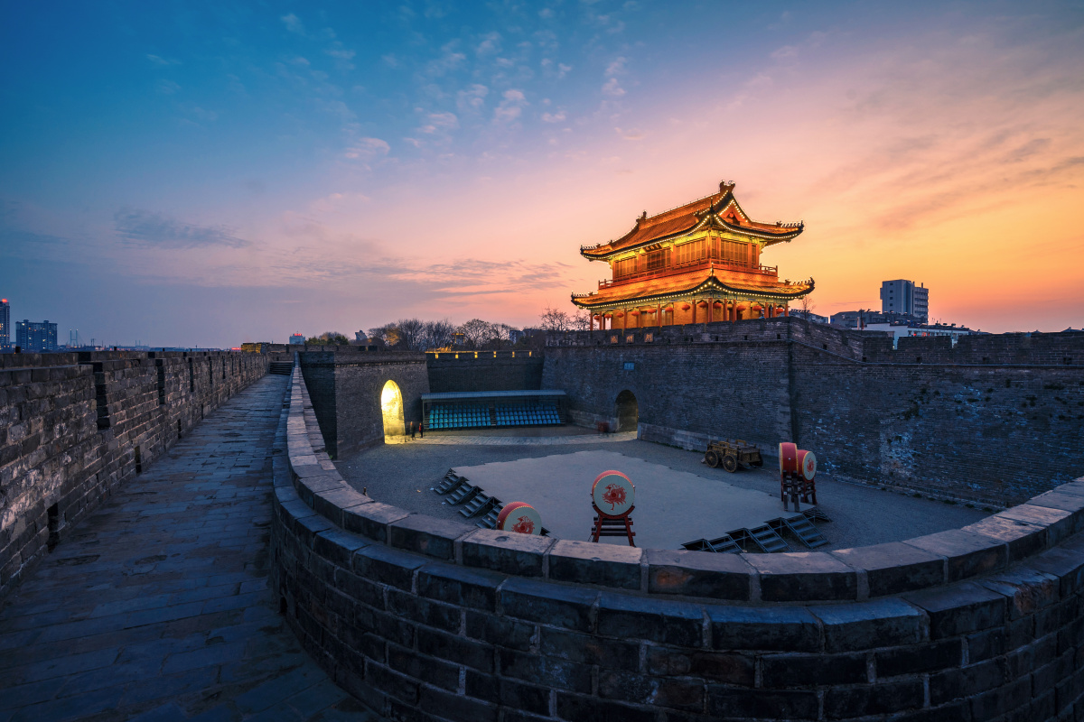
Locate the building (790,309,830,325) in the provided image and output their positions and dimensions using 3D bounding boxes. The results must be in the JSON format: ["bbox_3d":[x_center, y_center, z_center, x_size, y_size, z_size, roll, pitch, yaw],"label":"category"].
[{"bbox_3d":[91.735,-6.802,164.895,14.000,21.000,11.000,1,1,30],"label":"building"}]

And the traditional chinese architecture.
[{"bbox_3d":[16.200,-10.663,56.292,15.300,17.200,22.500,-1,1,-29],"label":"traditional chinese architecture"}]

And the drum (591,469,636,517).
[{"bbox_3d":[3.309,6.071,22.330,1.870,1.870,0.950,0,1,0],"label":"drum"}]

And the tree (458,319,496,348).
[{"bbox_3d":[-14.274,-2.165,104.978,7.600,14.000,7.600,0,1,0],"label":"tree"}]

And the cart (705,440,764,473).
[{"bbox_3d":[14.720,7.049,36.503,2.900,2.000,2.950,-1,1,-29],"label":"cart"}]

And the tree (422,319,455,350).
[{"bbox_3d":[-22.347,-2.265,104.976,6.700,14.000,6.700,0,1,0],"label":"tree"}]

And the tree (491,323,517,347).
[{"bbox_3d":[-8.404,-1.727,107.987,5.800,13.000,5.800,0,1,0],"label":"tree"}]

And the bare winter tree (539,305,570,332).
[{"bbox_3d":[2.311,-2.753,84.961,6.000,14.000,6.000,0,1,0],"label":"bare winter tree"}]

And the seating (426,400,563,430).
[{"bbox_3d":[-5.570,6.235,56.541,15.700,2.800,3.900,0,1,-11],"label":"seating"}]

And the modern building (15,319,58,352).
[{"bbox_3d":[-745.000,-32.158,710.488,17.000,53.000,43.000,1,1,35],"label":"modern building"}]

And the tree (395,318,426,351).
[{"bbox_3d":[-28.647,-2.265,104.976,6.700,14.000,6.700,0,1,0],"label":"tree"}]

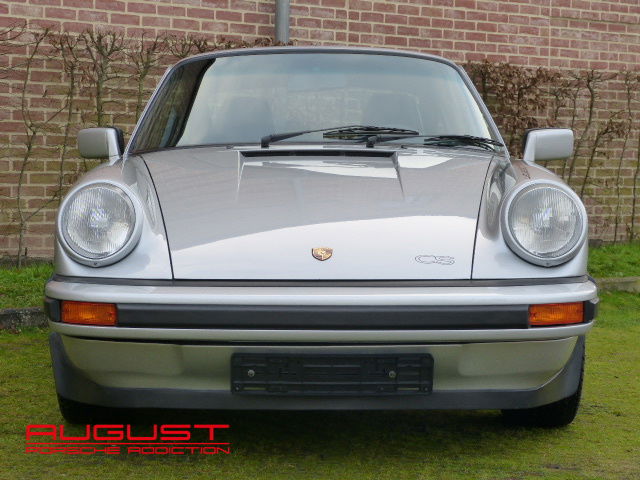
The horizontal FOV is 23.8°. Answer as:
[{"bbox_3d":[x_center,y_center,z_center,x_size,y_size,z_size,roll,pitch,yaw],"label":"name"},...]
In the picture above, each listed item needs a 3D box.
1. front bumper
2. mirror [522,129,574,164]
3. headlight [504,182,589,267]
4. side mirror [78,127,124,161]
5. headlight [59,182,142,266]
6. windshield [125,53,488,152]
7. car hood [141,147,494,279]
[{"bbox_3d":[0.004,0.278,4.120,1.560,0.350,0.420,0,2,-1],"label":"front bumper"},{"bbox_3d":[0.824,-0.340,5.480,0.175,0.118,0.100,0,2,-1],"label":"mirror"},{"bbox_3d":[0.616,-0.044,4.160,0.232,0.243,0.120,0,-10,-1],"label":"headlight"},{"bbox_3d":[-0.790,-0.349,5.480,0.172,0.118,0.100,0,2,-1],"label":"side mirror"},{"bbox_3d":[-0.602,-0.044,4.160,0.232,0.243,0.120,0,-10,-1],"label":"headlight"},{"bbox_3d":[-0.024,-0.504,5.530,1.310,0.580,0.300,0,-33,-1],"label":"windshield"},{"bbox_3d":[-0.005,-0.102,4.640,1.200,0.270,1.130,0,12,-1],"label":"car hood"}]

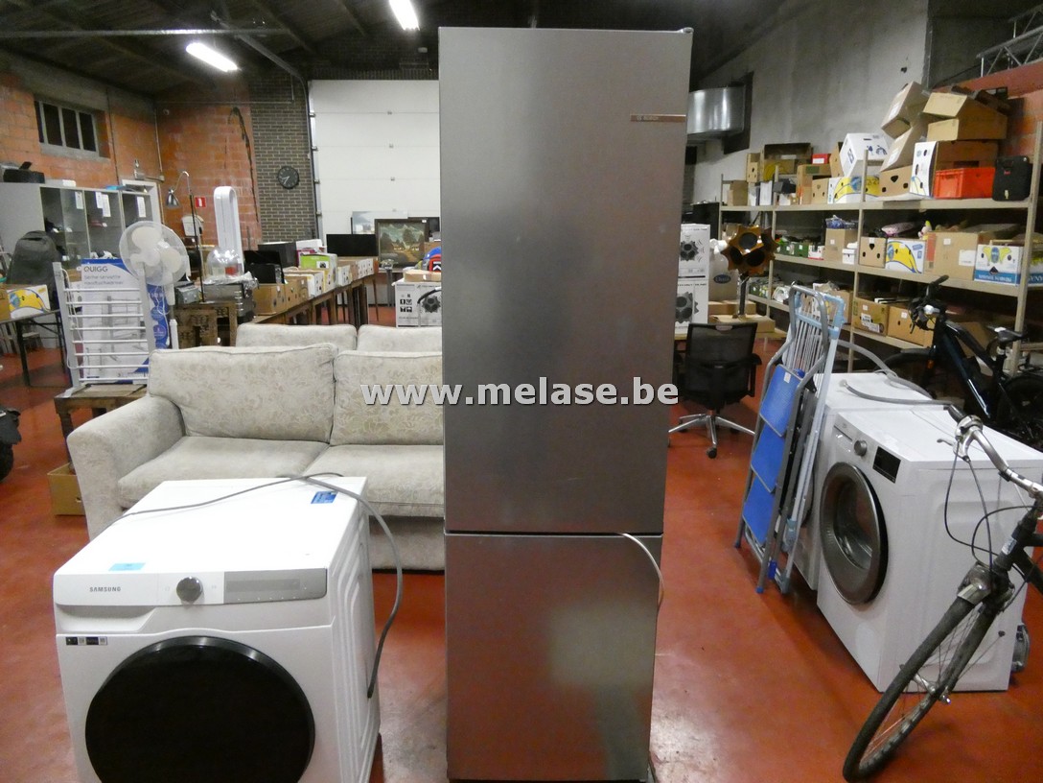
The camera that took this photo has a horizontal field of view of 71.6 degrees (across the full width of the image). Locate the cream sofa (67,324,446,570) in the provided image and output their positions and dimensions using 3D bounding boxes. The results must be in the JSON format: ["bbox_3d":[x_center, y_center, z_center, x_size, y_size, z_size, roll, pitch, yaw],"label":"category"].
[{"bbox_3d":[-0.981,0.275,3.742,2.080,0.940,0.960,0,14,1],"label":"cream sofa"}]

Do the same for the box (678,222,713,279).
[{"bbox_3d":[1.155,-1.037,5.373,0.385,0.392,0.385,-1,14,-3],"label":"box"}]

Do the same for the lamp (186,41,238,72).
[{"bbox_3d":[-4.090,-4.408,9.616,0.160,0.110,1.450,-1,14,-3],"label":"lamp"}]

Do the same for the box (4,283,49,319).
[{"bbox_3d":[-4.899,-0.863,6.937,0.400,0.250,0.530,0,13,3],"label":"box"}]

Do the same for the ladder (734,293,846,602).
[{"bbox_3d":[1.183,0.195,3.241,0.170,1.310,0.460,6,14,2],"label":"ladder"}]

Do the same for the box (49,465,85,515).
[{"bbox_3d":[-2.435,0.527,4.272,0.400,0.245,0.460,-1,13,0],"label":"box"}]

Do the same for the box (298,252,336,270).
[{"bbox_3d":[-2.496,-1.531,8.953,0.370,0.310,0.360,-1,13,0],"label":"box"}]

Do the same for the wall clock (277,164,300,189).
[{"bbox_3d":[-4.150,-3.802,12.838,0.385,0.385,0.050,-1,13,0],"label":"wall clock"}]

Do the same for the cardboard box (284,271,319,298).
[{"bbox_3d":[-2.523,-1.193,8.139,0.480,0.240,0.410,-1,13,0],"label":"cardboard box"}]

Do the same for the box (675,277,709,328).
[{"bbox_3d":[1.157,-0.657,5.467,0.385,0.392,0.385,-1,14,-3],"label":"box"}]

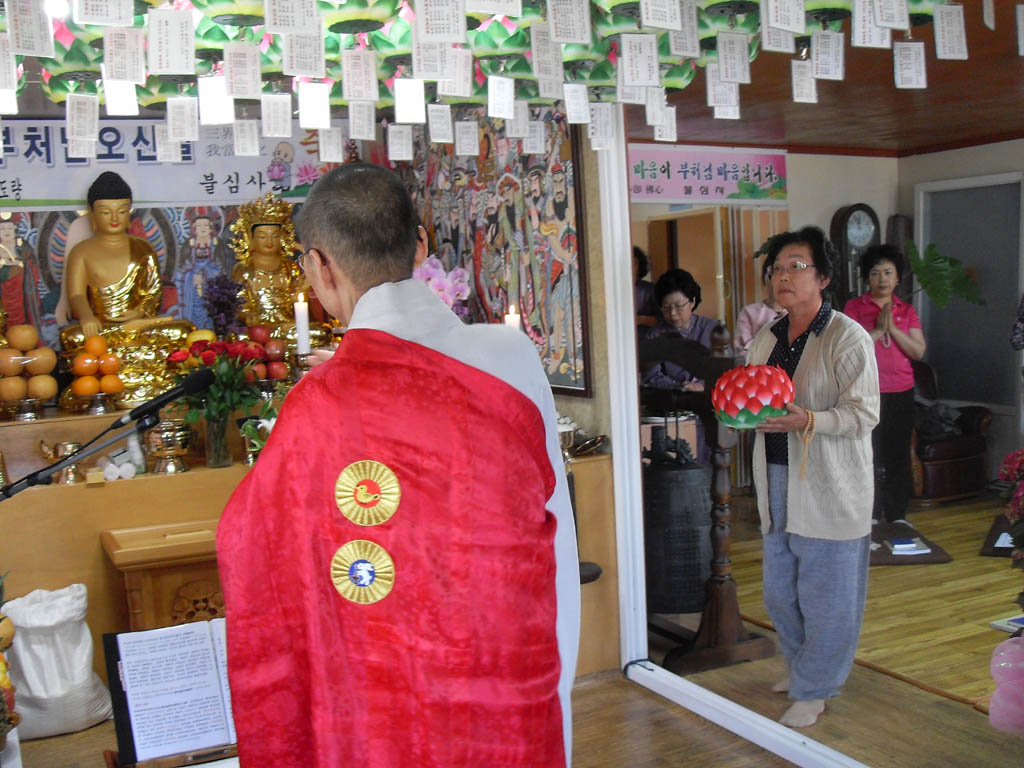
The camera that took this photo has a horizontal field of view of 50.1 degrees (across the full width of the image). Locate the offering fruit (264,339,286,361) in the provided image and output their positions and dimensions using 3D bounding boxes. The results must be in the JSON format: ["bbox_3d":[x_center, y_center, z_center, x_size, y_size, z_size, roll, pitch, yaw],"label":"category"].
[{"bbox_3d":[-0.952,-0.132,4.400,0.083,0.084,0.083,-4,5,-20],"label":"offering fruit"}]

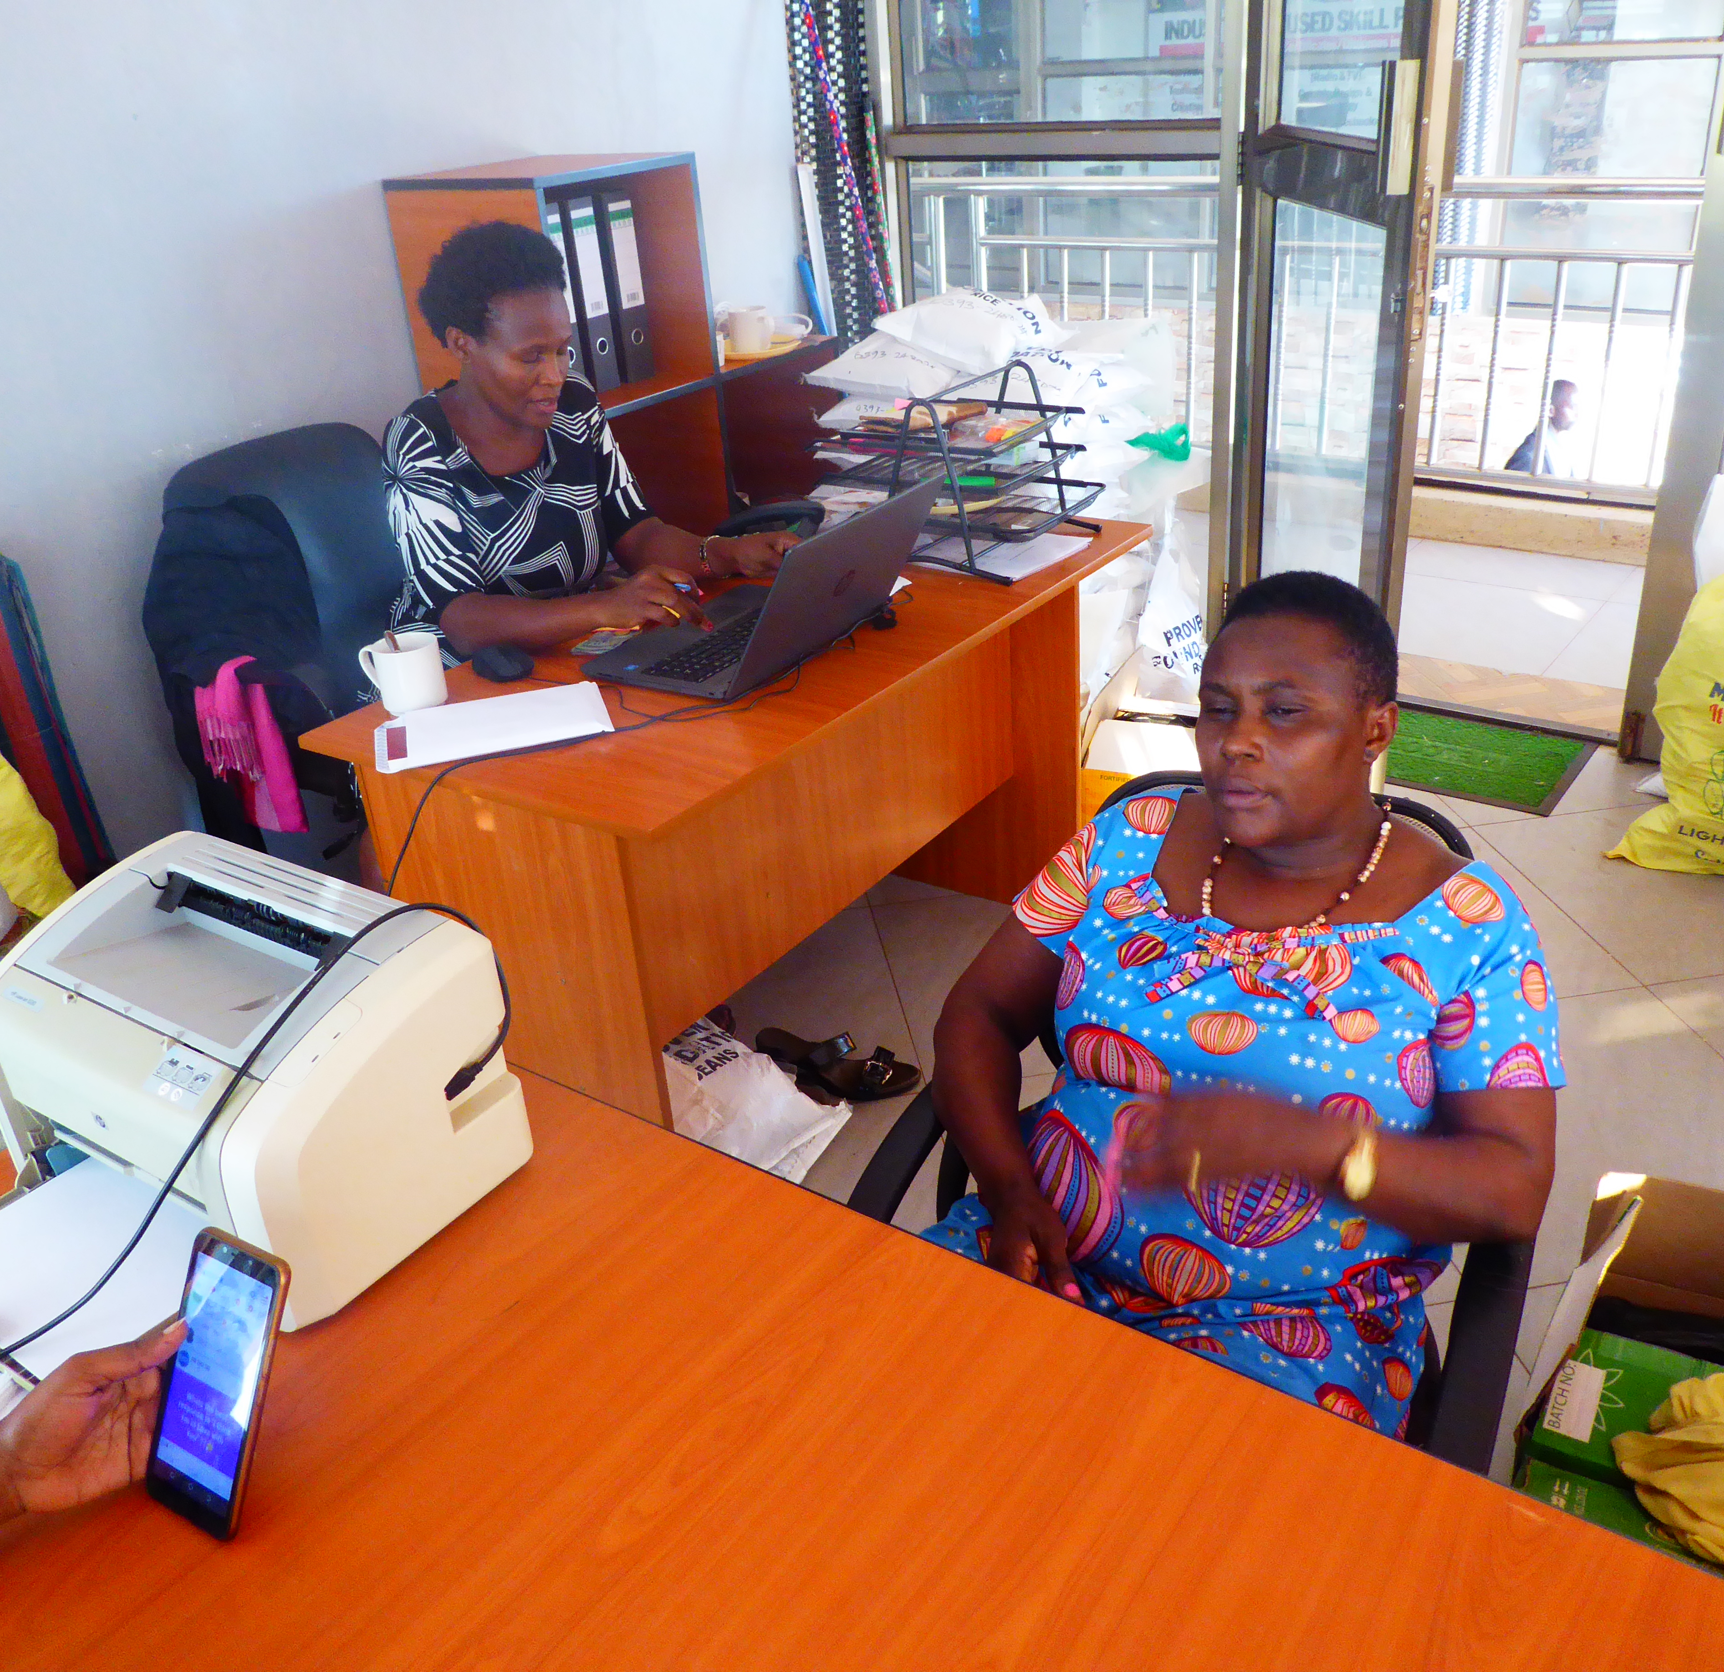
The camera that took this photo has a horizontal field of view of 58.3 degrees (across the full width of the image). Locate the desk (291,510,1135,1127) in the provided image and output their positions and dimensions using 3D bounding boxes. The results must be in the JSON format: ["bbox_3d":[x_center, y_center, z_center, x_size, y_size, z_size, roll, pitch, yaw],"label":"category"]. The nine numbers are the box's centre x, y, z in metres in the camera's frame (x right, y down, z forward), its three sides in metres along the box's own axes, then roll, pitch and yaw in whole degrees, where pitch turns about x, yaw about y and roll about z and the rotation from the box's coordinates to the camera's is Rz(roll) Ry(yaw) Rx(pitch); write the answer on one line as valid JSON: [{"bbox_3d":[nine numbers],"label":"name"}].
[{"bbox_3d":[-0.094,0.014,2.419,0.603,0.744,1.231,14,32,32],"label":"desk"}]

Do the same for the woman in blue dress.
[{"bbox_3d":[0.278,0.369,1.278,0.520,1.090,0.720,11,31,27],"label":"woman in blue dress"}]

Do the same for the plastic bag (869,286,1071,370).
[{"bbox_3d":[0.237,-1.014,3.029,0.340,0.150,0.380,15,33,32],"label":"plastic bag"}]

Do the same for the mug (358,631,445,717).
[{"bbox_3d":[-0.641,-0.219,2.151,0.113,0.090,0.087,-13,28,-15],"label":"mug"}]

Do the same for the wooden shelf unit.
[{"bbox_3d":[-0.414,-0.690,3.217,0.385,1.328,0.800,14,32,33],"label":"wooden shelf unit"}]

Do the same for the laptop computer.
[{"bbox_3d":[-0.143,-0.385,2.241,0.384,0.228,0.395,13,32,31],"label":"laptop computer"}]

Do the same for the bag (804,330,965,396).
[{"bbox_3d":[0.111,-0.965,3.118,0.320,0.140,0.400,15,33,32],"label":"bag"}]

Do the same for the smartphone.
[{"bbox_3d":[-0.353,0.300,0.849,0.078,0.151,0.009,8,-4,34],"label":"smartphone"}]

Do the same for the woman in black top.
[{"bbox_3d":[-0.412,-0.247,2.382,0.640,1.300,0.540,18,35,38],"label":"woman in black top"}]

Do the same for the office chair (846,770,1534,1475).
[{"bbox_3d":[0.294,0.433,1.371,0.580,0.890,0.600,7,29,22],"label":"office chair"}]

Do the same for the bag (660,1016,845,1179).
[{"bbox_3d":[-0.229,0.421,2.321,0.330,0.130,0.360,14,32,32],"label":"bag"}]

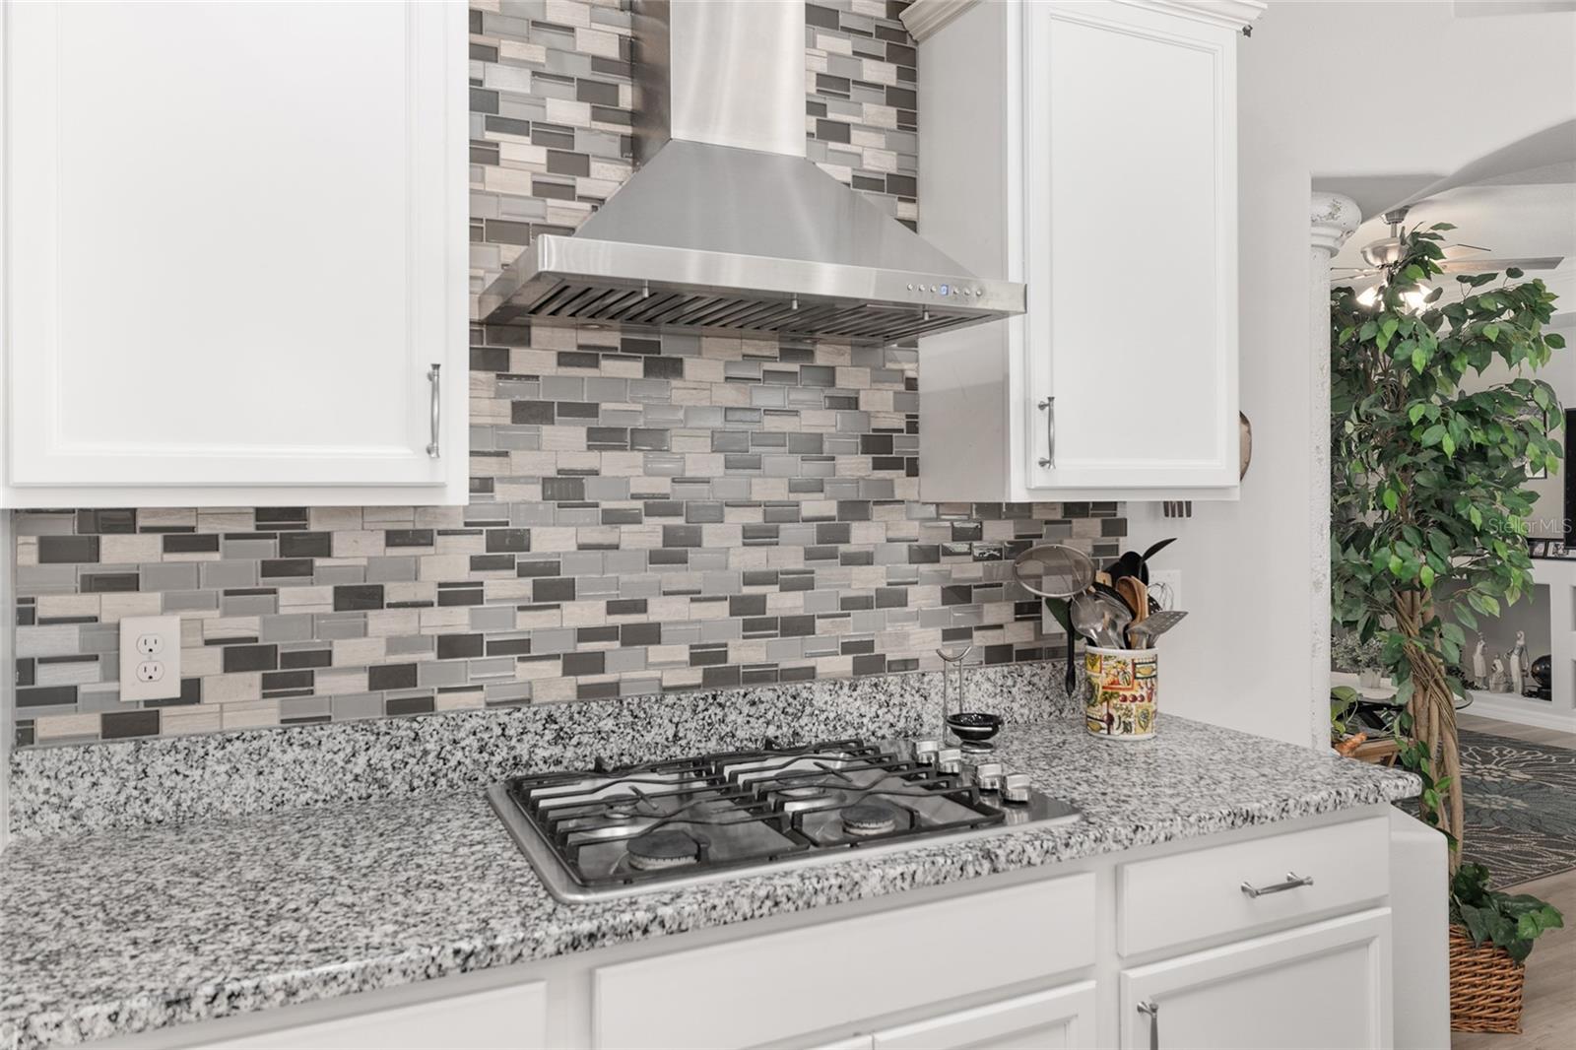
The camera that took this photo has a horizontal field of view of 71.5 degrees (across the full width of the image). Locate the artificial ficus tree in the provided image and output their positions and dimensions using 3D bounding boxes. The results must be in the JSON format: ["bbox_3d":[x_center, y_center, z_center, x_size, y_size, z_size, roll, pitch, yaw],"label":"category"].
[{"bbox_3d":[1.680,0.143,2.930,0.800,1.900,0.780,-1,1,-25],"label":"artificial ficus tree"}]

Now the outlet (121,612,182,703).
[{"bbox_3d":[-0.906,0.190,1.557,0.071,0.116,0.007,-1,1,-25],"label":"outlet"}]

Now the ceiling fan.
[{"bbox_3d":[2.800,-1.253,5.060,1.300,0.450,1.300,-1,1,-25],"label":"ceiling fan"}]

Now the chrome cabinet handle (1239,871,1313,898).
[{"bbox_3d":[0.735,0.542,1.644,0.122,0.016,0.033,-1,1,-25],"label":"chrome cabinet handle"}]

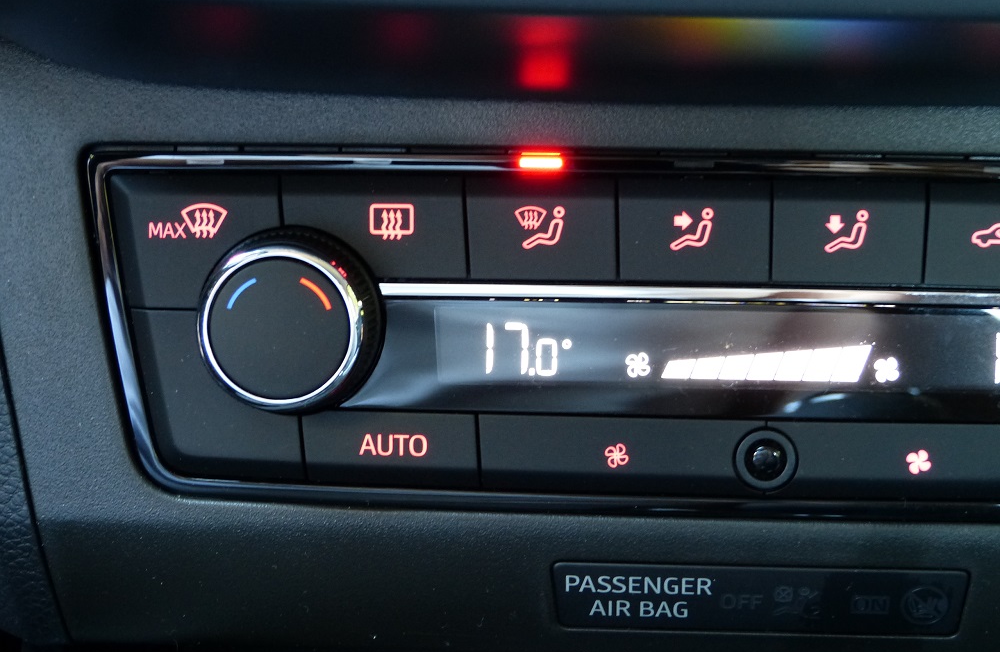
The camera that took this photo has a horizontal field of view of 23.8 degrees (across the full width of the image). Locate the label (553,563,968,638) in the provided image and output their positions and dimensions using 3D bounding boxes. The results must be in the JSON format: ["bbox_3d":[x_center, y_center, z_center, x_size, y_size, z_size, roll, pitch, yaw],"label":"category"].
[{"bbox_3d":[0.044,0.046,0.400,0.070,0.014,0.002,1,33,2],"label":"label"}]

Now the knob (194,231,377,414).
[{"bbox_3d":[-0.035,0.000,0.387,0.030,0.030,0.014,1,6,3],"label":"knob"}]

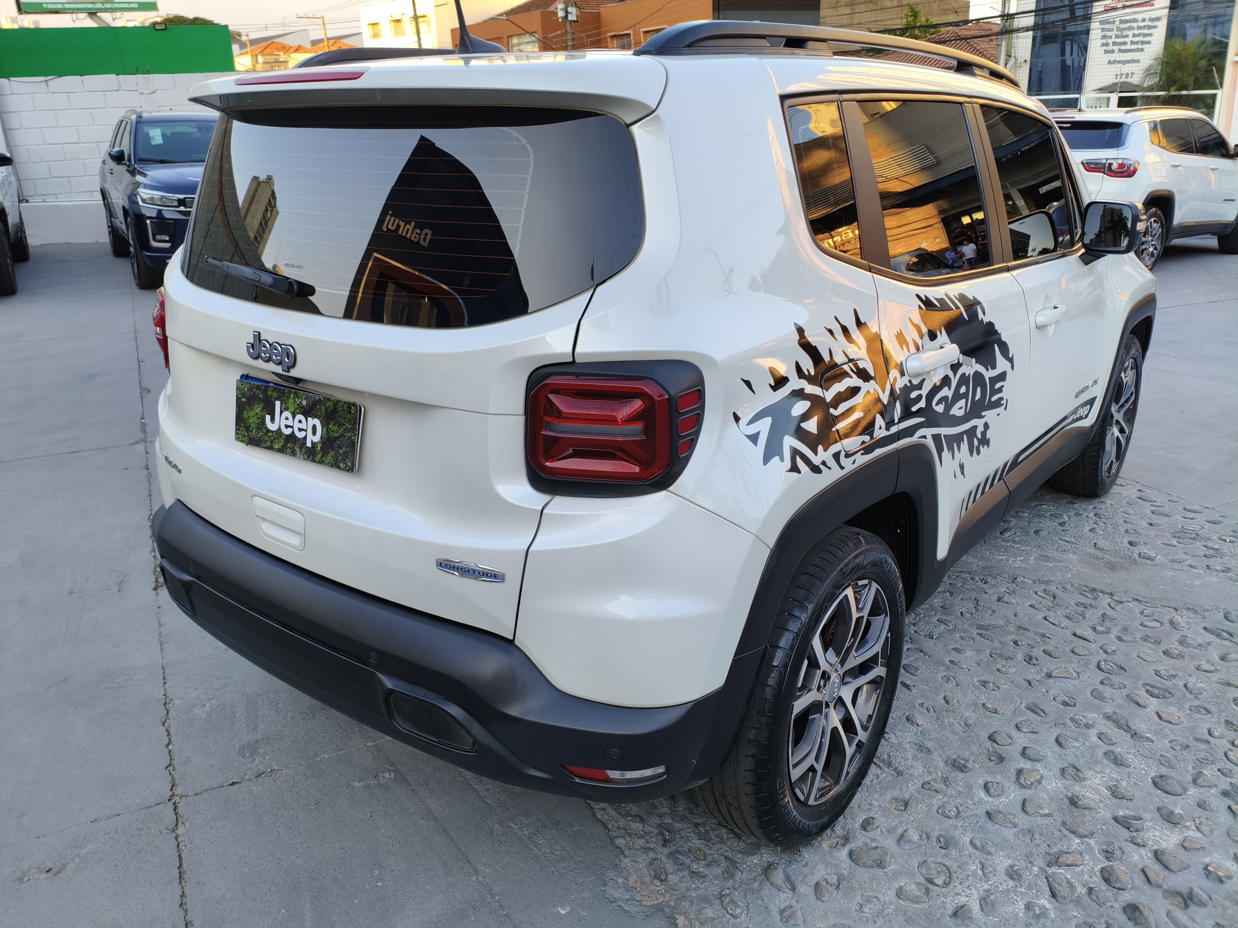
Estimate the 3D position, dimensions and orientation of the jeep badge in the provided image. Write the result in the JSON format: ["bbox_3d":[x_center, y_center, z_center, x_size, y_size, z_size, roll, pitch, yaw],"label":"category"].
[{"bbox_3d":[-0.664,-0.214,1.773,0.160,0.070,0.015,13,12,37],"label":"jeep badge"}]

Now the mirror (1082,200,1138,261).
[{"bbox_3d":[1.544,-0.736,2.920,0.185,0.170,0.130,11,23,34],"label":"mirror"}]

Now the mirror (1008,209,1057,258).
[{"bbox_3d":[1.371,-0.776,3.108,0.170,0.160,0.110,14,24,40],"label":"mirror"}]

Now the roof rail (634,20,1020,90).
[{"bbox_3d":[0.676,-1.003,2.310,0.065,0.100,2.060,13,23,37],"label":"roof rail"}]

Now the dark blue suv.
[{"bbox_3d":[-4.543,-3.003,10.189,1.900,1.680,4.720,-12,22,-29],"label":"dark blue suv"}]

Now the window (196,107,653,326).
[{"bbox_3d":[-0.536,-0.500,1.854,1.370,0.420,0.110,13,-5,37],"label":"window"}]

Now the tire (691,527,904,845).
[{"bbox_3d":[0.405,0.475,2.068,0.230,0.690,0.690,13,23,37],"label":"tire"}]

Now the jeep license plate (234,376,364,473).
[{"bbox_3d":[-0.645,-0.080,1.837,0.415,0.134,0.020,13,12,37],"label":"jeep license plate"}]

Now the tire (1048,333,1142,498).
[{"bbox_3d":[2.017,-0.207,3.949,0.230,0.690,0.690,13,23,37],"label":"tire"}]

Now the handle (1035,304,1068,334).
[{"bbox_3d":[1.278,-0.426,2.741,0.055,0.052,0.215,13,23,37],"label":"handle"}]

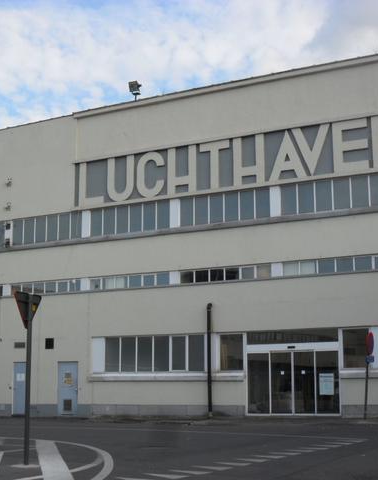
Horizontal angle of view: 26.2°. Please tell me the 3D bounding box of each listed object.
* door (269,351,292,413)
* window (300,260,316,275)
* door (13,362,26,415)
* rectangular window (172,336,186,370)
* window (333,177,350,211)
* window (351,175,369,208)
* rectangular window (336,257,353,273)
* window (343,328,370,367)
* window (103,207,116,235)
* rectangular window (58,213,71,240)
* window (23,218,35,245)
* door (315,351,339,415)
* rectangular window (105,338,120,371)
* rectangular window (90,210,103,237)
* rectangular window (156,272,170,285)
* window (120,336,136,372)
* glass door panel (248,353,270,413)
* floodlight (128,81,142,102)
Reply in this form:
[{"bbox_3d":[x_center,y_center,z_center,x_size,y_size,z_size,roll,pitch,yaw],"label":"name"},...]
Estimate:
[{"bbox_3d":[3.608,5.589,31.714,1.003,2.433,0.120,-6,-11,30],"label":"door"},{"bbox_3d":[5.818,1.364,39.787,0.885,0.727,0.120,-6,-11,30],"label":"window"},{"bbox_3d":[-7.377,6.542,35.819,0.814,2.274,0.100,-6,-11,28],"label":"door"},{"bbox_3d":[-0.366,4.294,30.805,0.735,1.354,0.100,-6,-11,28],"label":"rectangular window"},{"bbox_3d":[7.041,-2.095,37.343,0.792,1.475,0.100,-6,-11,28],"label":"window"},{"bbox_3d":[8.202,-2.332,39.001,0.921,1.602,0.120,-6,-11,30],"label":"window"},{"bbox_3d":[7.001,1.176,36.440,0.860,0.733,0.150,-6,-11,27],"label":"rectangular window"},{"bbox_3d":[5.744,3.726,27.939,0.970,1.400,0.100,-6,-11,28],"label":"window"},{"bbox_3d":[-4.182,-0.967,43.288,0.714,1.438,0.100,-6,-11,28],"label":"window"},{"bbox_3d":[-6.693,-0.707,43.936,0.825,1.540,0.150,-6,-11,27],"label":"rectangular window"},{"bbox_3d":[-8.754,-0.466,44.576,0.800,1.500,0.100,-6,-11,28],"label":"window"},{"bbox_3d":[4.817,4.964,28.241,0.900,2.230,0.080,-6,-11,28],"label":"door"},{"bbox_3d":[-3.384,5.083,35.962,0.811,1.508,0.120,-6,-11,30],"label":"rectangular window"},{"bbox_3d":[-4.798,-0.861,42.427,0.800,1.500,0.100,-6,-11,28],"label":"rectangular window"},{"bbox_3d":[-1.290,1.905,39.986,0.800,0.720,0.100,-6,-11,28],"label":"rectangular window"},{"bbox_3d":[-2.652,5.006,35.539,0.829,1.508,0.120,-6,-11,30],"label":"window"},{"bbox_3d":[2.663,5.460,31.039,0.940,2.300,0.080,-6,-11,28],"label":"glass door panel"},{"bbox_3d":[-2.852,-7.870,42.971,0.600,1.050,0.500,-6,-11,28],"label":"floodlight"}]

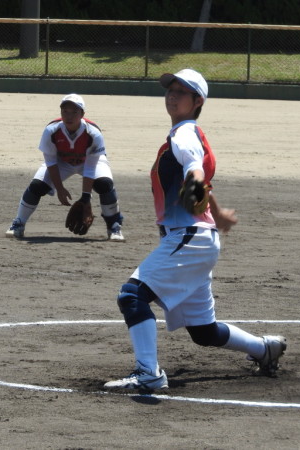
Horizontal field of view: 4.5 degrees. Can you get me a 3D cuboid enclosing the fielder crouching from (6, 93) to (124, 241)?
[{"bbox_3d":[-0.630,-0.437,28.500,0.890,1.100,0.780,2,3,12],"label":"fielder crouching"}]

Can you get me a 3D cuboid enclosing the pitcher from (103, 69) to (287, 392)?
[{"bbox_3d":[0.210,0.015,17.350,0.900,1.430,1.150,1,3,-10],"label":"pitcher"}]

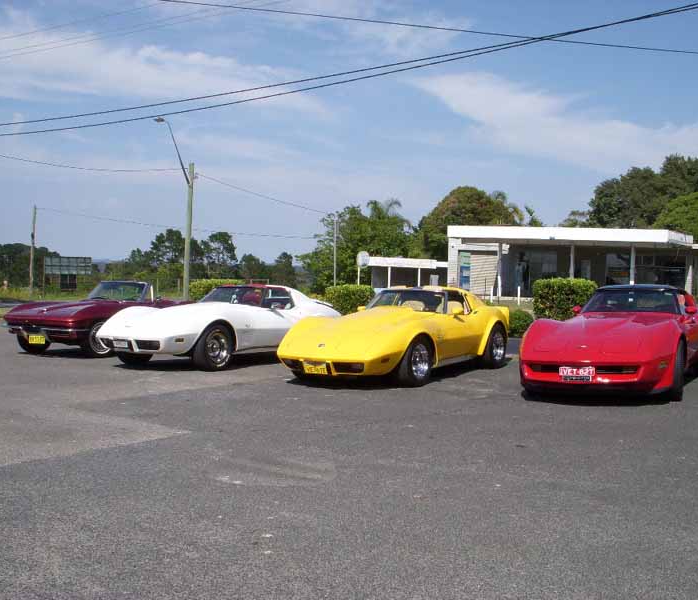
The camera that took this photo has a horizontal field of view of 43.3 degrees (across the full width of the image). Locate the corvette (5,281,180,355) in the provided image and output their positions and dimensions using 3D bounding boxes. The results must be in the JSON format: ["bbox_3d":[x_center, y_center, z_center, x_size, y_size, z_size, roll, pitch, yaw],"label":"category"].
[{"bbox_3d":[-4.103,0.277,16.038,1.770,1.240,4.450,1,2,29],"label":"corvette"}]

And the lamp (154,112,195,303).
[{"bbox_3d":[-8.369,-4.328,42.000,1.850,8.900,0.400,1,2,17],"label":"lamp"}]

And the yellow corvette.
[{"bbox_3d":[0.840,0.409,12.223,1.800,1.210,4.700,1,2,32],"label":"yellow corvette"}]

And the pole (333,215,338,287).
[{"bbox_3d":[-1.076,-3.826,70.000,0.250,6.100,0.250,1,2,0],"label":"pole"}]

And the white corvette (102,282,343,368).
[{"bbox_3d":[-1.866,0.348,14.048,1.790,1.220,4.700,1,2,34],"label":"white corvette"}]

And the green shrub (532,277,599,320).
[{"bbox_3d":[4.957,-0.023,20.200,1.500,0.950,1.300,2,2,28],"label":"green shrub"}]

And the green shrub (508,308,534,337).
[{"bbox_3d":[3.012,0.411,15.700,0.680,0.520,0.600,2,2,28],"label":"green shrub"}]

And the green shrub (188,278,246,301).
[{"bbox_3d":[-3.893,-0.163,26.000,1.700,1.050,1.400,2,2,28],"label":"green shrub"}]

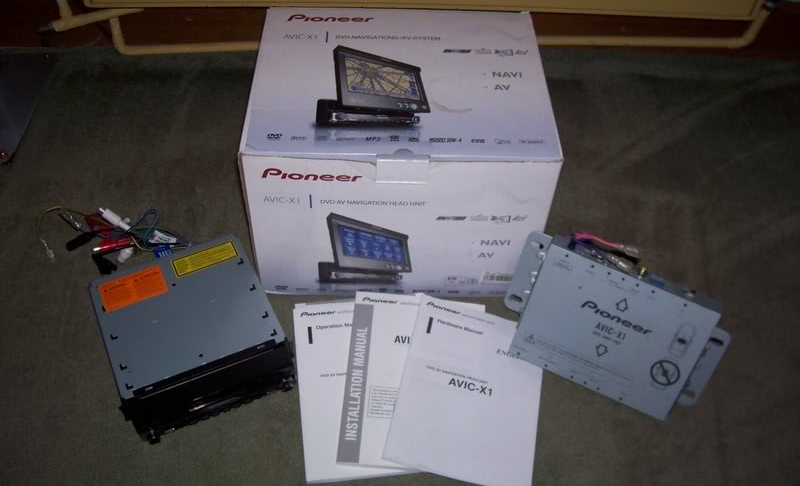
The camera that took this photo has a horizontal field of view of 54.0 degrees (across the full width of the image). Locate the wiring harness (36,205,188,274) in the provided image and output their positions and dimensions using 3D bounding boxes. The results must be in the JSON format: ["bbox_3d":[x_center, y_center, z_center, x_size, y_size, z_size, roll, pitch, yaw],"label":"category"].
[{"bbox_3d":[-0.359,-0.007,0.987,0.198,0.035,0.100,2,48,0],"label":"wiring harness"}]

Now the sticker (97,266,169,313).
[{"bbox_3d":[-0.301,0.051,0.890,0.068,0.001,0.041,-18,51,-18],"label":"sticker"}]

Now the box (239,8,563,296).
[{"bbox_3d":[-0.001,-0.112,0.966,0.324,0.224,0.270,1,48,-1],"label":"box"}]

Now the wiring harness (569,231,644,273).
[{"bbox_3d":[0.214,0.010,0.815,0.074,0.033,0.033,21,51,16],"label":"wiring harness"}]

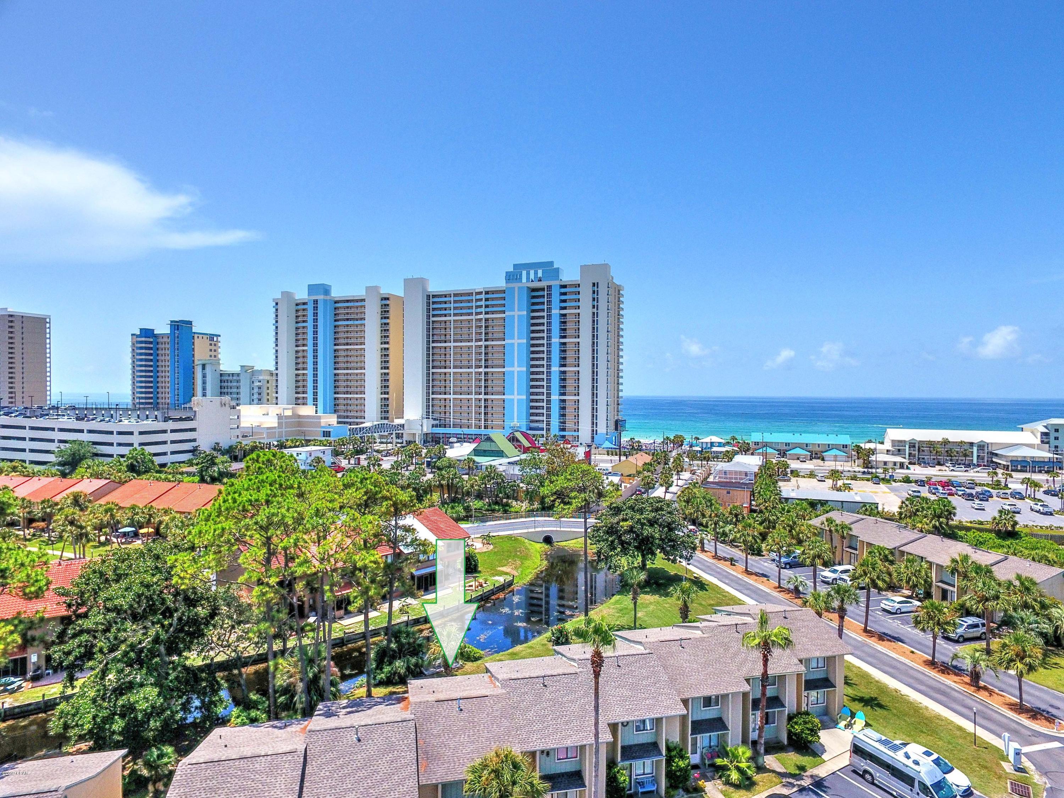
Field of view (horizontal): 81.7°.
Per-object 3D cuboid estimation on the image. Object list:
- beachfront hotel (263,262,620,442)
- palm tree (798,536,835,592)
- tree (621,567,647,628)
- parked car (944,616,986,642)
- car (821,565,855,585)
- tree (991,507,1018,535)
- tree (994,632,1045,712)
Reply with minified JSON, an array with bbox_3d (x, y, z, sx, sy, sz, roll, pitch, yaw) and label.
[{"bbox_3d":[-46.000,-19.507,298.500,178.000,77.500,28.000,0,1,21],"label":"beachfront hotel"},{"bbox_3d":[32.862,19.842,71.057,4.036,7.879,4.036,0,0,0],"label":"palm tree"},{"bbox_3d":[10.541,20.572,62.864,2.635,6.716,2.635,0,0,0],"label":"tree"},{"bbox_3d":[43.696,23.185,62.156,4.850,1.820,2.000,0,1,-15],"label":"parked car"},{"bbox_3d":[40.000,22.802,79.800,5.200,1.890,2.040,0,1,-17],"label":"car"},{"bbox_3d":[81.748,21.471,106.205,3.777,4.892,3.777,0,1,0],"label":"tree"},{"bbox_3d":[38.033,21.135,47.866,3.104,6.108,3.104,0,1,0],"label":"tree"}]

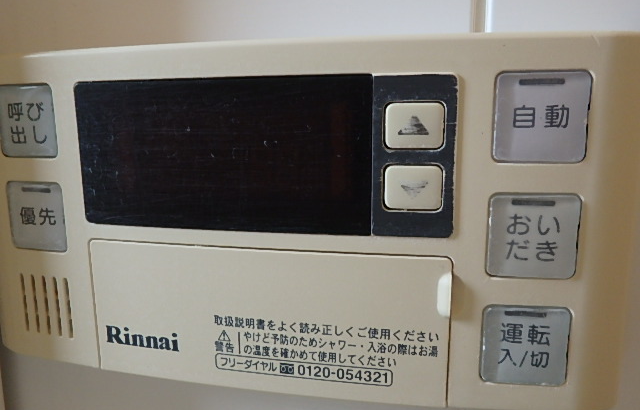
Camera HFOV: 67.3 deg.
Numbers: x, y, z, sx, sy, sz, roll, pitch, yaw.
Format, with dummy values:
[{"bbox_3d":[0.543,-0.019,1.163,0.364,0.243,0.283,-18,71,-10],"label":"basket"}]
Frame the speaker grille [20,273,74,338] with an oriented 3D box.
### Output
[{"bbox_3d":[-0.088,0.033,0.158,0.020,0.021,0.003,3,10,18],"label":"speaker grille"}]

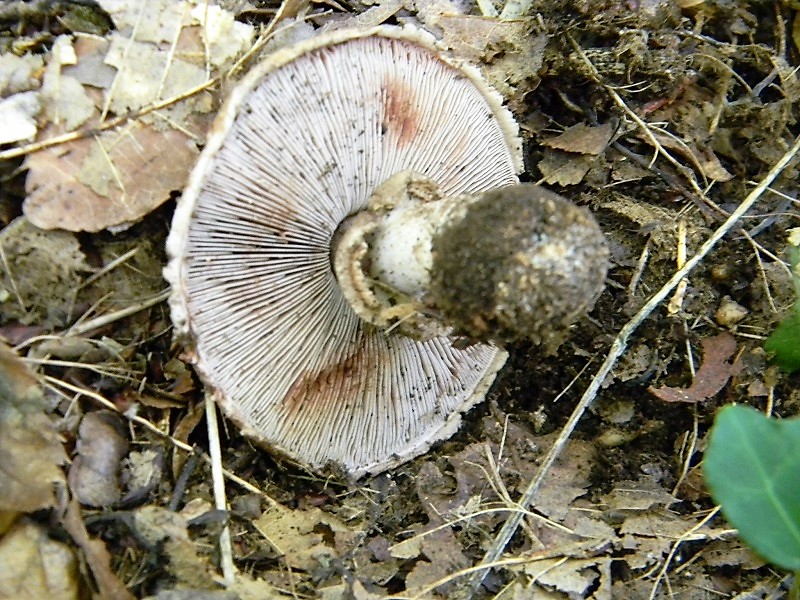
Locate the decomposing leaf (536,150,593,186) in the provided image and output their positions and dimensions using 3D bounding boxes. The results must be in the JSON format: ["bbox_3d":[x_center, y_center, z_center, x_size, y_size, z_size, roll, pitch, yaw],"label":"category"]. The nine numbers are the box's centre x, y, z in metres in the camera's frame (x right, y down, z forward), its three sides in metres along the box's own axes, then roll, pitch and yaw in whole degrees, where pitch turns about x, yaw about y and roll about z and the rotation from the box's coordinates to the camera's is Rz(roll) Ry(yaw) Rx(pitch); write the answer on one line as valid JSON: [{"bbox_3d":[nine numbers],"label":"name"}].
[{"bbox_3d":[0.037,-0.031,0.433,0.013,0.003,0.011,0,65,0],"label":"decomposing leaf"}]

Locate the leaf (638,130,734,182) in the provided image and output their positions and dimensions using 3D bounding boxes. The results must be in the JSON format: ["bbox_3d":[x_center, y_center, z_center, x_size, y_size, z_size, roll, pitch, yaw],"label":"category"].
[{"bbox_3d":[0.065,-0.032,0.433,0.021,0.004,0.007,27,68,12],"label":"leaf"}]

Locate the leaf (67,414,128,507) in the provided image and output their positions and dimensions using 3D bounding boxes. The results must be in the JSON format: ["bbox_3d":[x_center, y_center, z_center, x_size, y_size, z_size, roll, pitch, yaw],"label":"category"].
[{"bbox_3d":[-0.063,0.033,0.400,0.011,0.008,0.019,3,65,1],"label":"leaf"}]

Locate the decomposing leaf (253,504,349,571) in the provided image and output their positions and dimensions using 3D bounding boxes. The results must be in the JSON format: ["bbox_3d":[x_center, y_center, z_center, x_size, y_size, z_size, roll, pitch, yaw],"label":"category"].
[{"bbox_3d":[-0.021,0.049,0.396,0.019,0.003,0.013,5,65,2],"label":"decomposing leaf"}]

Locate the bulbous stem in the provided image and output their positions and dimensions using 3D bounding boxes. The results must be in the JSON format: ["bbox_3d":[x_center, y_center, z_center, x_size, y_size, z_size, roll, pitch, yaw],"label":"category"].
[{"bbox_3d":[0.008,-0.008,0.362,0.029,0.061,0.029,0,93,-37],"label":"bulbous stem"}]

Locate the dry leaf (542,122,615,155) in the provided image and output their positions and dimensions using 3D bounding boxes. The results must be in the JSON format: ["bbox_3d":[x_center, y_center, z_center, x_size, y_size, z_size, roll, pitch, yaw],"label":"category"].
[{"bbox_3d":[0.040,-0.036,0.433,0.016,0.004,0.008,-3,65,-1],"label":"dry leaf"}]

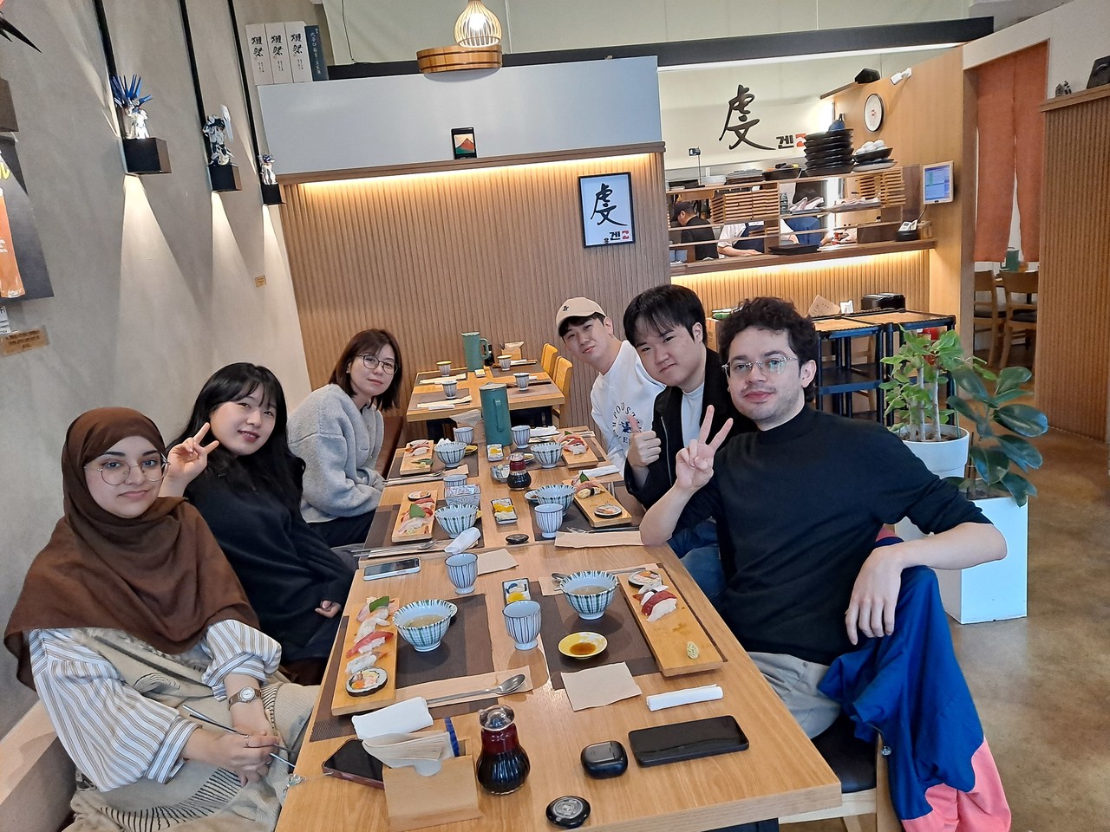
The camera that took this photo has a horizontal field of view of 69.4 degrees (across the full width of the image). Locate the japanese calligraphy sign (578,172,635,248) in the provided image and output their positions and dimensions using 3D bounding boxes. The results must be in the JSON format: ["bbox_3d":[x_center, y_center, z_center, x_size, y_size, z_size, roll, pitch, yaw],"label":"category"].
[{"bbox_3d":[0.329,-1.288,5.006,0.328,0.432,0.022,-7,13,-6],"label":"japanese calligraphy sign"}]

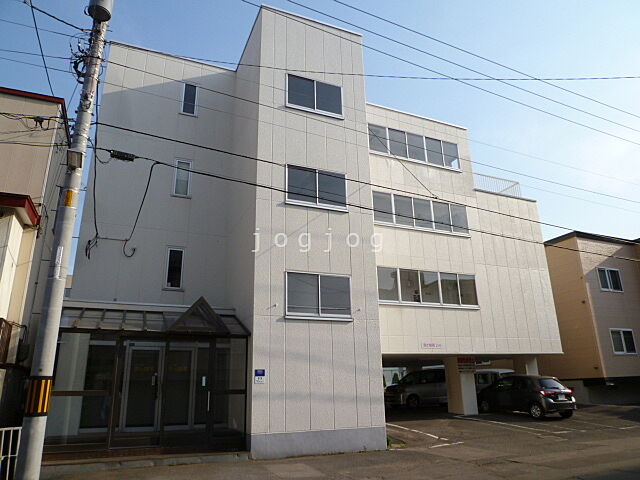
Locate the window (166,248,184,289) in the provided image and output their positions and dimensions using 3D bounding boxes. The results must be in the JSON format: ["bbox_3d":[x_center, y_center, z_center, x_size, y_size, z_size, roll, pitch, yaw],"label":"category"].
[{"bbox_3d":[-4.228,0.866,12.927,0.462,1.208,0.130,6,-19,-22],"label":"window"}]

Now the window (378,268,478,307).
[{"bbox_3d":[4.054,1.803,16.332,4.442,1.293,0.150,6,-19,-22],"label":"window"}]

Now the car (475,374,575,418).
[{"bbox_3d":[8.215,6.412,18.220,1.695,1.500,3.945,7,-19,-23],"label":"car"}]

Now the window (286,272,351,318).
[{"bbox_3d":[-0.001,1.408,11.026,1.785,1.148,0.130,6,-19,-22],"label":"window"}]

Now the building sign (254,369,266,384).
[{"bbox_3d":[-1.326,3.049,9.877,0.228,0.294,0.030,6,-19,-22],"label":"building sign"}]

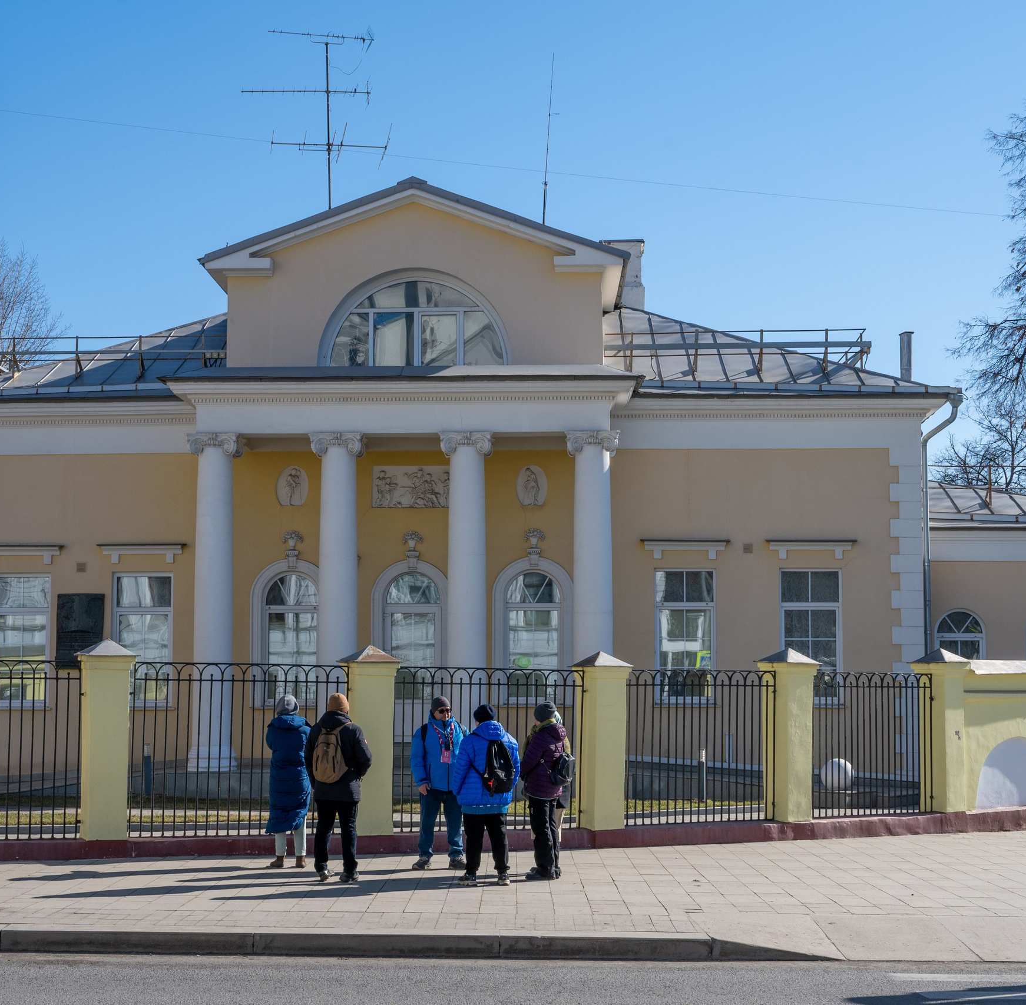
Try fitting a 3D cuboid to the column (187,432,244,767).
[{"bbox_3d":[-4.586,1.513,22.554,0.860,5.223,0.840,0,-5,2],"label":"column"}]

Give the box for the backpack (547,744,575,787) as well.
[{"bbox_3d":[0.452,2.503,13.900,0.170,0.403,0.270,-2,-5,25],"label":"backpack"}]

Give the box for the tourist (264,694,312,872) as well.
[{"bbox_3d":[-2.247,2.773,14.600,0.500,1.730,0.420,1,-4,-12],"label":"tourist"}]

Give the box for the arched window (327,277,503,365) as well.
[{"bbox_3d":[-1.615,-3.021,24.656,3.006,1.487,0.250,0,-5,2],"label":"arched window"}]

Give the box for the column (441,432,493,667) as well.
[{"bbox_3d":[-0.721,1.545,22.900,0.820,5.300,0.820,0,-4,2],"label":"column"}]

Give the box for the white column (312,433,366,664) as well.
[{"bbox_3d":[-2.938,1.665,24.700,0.860,5.630,0.860,0,-5,2],"label":"white column"}]

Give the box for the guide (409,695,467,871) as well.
[{"bbox_3d":[-0.733,2.784,14.600,0.600,1.730,0.420,2,-5,-21],"label":"guide"}]

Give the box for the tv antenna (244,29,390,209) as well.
[{"bbox_3d":[-3.597,-6.956,27.712,2.754,4.134,2.100,1,-5,-10],"label":"tv antenna"}]

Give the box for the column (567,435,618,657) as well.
[{"bbox_3d":[1.354,1.639,24.600,0.850,5.608,0.850,0,-5,2],"label":"column"}]

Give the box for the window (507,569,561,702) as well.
[{"bbox_3d":[0.355,2.382,25.950,0.980,2.366,0.200,0,-5,2],"label":"window"}]

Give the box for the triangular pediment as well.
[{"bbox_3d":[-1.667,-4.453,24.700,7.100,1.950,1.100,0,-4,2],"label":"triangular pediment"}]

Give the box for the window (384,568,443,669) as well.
[{"bbox_3d":[-1.776,2.438,26.000,1.020,2.432,0.200,0,-5,2],"label":"window"}]

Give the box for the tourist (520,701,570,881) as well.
[{"bbox_3d":[0.309,2.745,14.000,0.340,1.688,0.500,-2,-5,25],"label":"tourist"}]

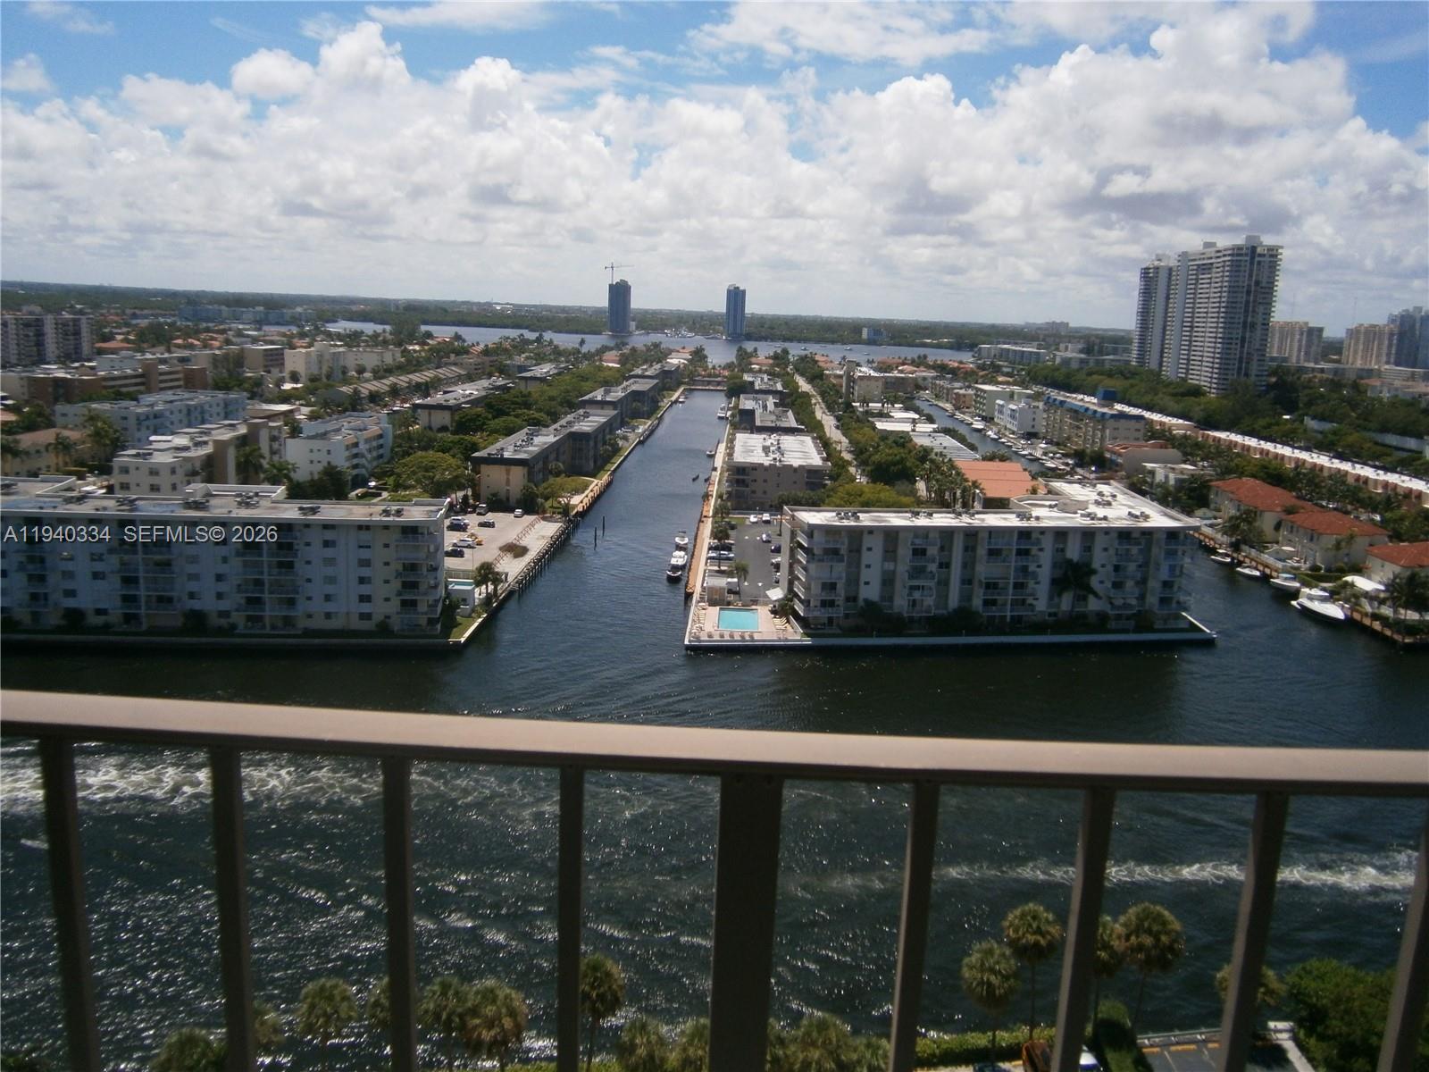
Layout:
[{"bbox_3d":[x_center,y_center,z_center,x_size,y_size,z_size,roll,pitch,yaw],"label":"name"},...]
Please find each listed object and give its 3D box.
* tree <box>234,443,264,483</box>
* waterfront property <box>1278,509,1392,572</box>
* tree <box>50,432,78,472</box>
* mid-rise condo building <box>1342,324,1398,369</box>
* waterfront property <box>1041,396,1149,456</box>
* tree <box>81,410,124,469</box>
[{"bbox_3d":[-97.582,-11.790,225.690,5.700,14.300,5.700,3,12,0],"label":"tree"},{"bbox_3d":[132.522,0.092,229.387,15.800,9.200,17.500,3,12,3],"label":"waterfront property"},{"bbox_3d":[-146.992,-15.382,243.383,5.500,15.000,5.500,2,12,0],"label":"tree"},{"bbox_3d":[815.231,-232.173,1334.977,54.000,62.000,22.000,2,12,0],"label":"mid-rise condo building"},{"bbox_3d":[143.807,-41.001,412.266,13.000,18.200,78.000,2,12,0],"label":"waterfront property"},{"bbox_3d":[-150.808,-22.638,264.731,9.200,14.800,9.200,3,12,0],"label":"tree"}]

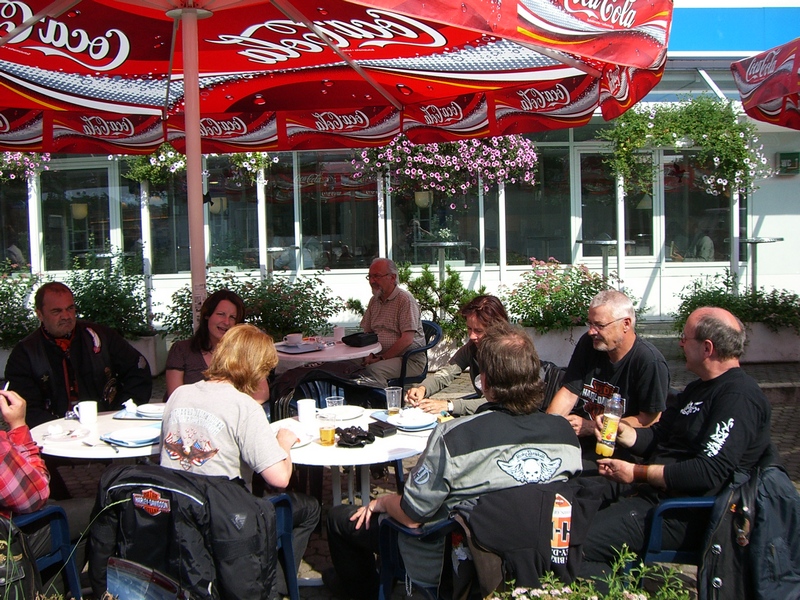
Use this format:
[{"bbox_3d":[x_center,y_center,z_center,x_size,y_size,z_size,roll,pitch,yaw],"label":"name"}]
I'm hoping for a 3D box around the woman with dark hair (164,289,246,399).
[{"bbox_3d":[-0.881,0.586,4.254,0.500,1.260,0.800,-2,6,-5],"label":"woman with dark hair"}]

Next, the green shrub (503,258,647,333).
[{"bbox_3d":[1.915,-0.038,9.636,1.550,0.820,0.800,-1,5,0],"label":"green shrub"}]

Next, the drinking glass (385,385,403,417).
[{"bbox_3d":[-0.031,0.457,3.941,0.077,0.118,0.077,-1,5,0],"label":"drinking glass"}]

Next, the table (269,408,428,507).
[{"bbox_3d":[-0.203,0.900,3.643,0.810,0.720,0.810,-1,6,0],"label":"table"}]

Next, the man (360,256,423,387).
[{"bbox_3d":[-0.100,0.387,5.864,0.560,1.310,0.850,4,8,44],"label":"man"}]

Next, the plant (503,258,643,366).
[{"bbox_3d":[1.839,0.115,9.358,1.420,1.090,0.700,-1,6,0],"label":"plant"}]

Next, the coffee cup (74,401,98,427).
[{"bbox_3d":[-1.418,0.515,3.961,0.103,0.094,0.080,-3,5,-20],"label":"coffee cup"}]

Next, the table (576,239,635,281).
[{"bbox_3d":[2.421,-0.137,10.331,0.680,1.120,0.680,0,5,13],"label":"table"}]

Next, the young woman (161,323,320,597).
[{"bbox_3d":[-0.568,0.700,3.382,0.500,1.220,0.800,0,5,19],"label":"young woman"}]

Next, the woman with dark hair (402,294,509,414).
[{"bbox_3d":[0.332,0.606,4.213,0.820,1.220,0.500,-5,6,-35],"label":"woman with dark hair"}]

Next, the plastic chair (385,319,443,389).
[{"bbox_3d":[0.014,0.597,6.005,0.570,0.860,0.580,4,7,43],"label":"plastic chair"}]

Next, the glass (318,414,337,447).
[{"bbox_3d":[-0.287,0.516,3.474,0.070,0.118,0.070,-1,5,0],"label":"glass"}]

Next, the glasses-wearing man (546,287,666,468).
[{"bbox_3d":[0.821,0.604,3.596,0.560,1.270,0.820,3,7,41],"label":"glasses-wearing man"}]

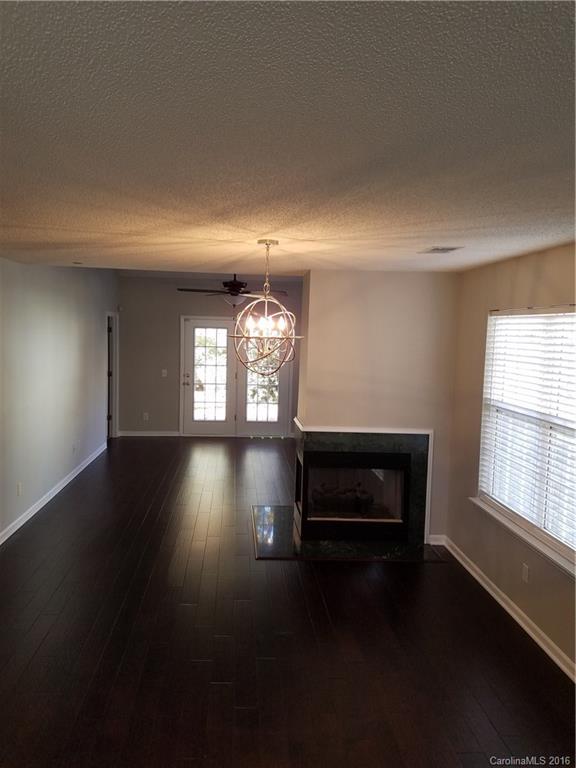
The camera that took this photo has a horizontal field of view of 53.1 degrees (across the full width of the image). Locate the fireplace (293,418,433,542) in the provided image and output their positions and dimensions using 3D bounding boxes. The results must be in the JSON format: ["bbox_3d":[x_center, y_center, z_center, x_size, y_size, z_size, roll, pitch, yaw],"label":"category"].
[{"bbox_3d":[0.672,0.888,5.580,1.190,1.065,0.770,1,6,-5],"label":"fireplace"}]

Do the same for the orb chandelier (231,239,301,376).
[{"bbox_3d":[-0.131,-0.457,3.481,0.465,0.820,0.465,1,6,-5],"label":"orb chandelier"}]

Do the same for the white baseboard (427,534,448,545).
[{"bbox_3d":[1.349,1.424,5.208,0.172,0.087,0.018,0,6,-5],"label":"white baseboard"}]

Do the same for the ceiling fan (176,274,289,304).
[{"bbox_3d":[-0.679,-1.250,7.382,1.470,0.500,1.470,1,6,-5],"label":"ceiling fan"}]

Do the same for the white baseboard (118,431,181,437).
[{"bbox_3d":[-2.396,0.870,10.036,1.020,0.100,0.020,1,6,-5],"label":"white baseboard"}]

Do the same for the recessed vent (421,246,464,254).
[{"bbox_3d":[0.992,-0.865,3.746,0.210,0.025,0.330,1,6,-5],"label":"recessed vent"}]

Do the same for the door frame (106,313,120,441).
[{"bbox_3d":[-2.893,-0.088,9.375,0.140,2.110,0.940,1,6,-5],"label":"door frame"}]

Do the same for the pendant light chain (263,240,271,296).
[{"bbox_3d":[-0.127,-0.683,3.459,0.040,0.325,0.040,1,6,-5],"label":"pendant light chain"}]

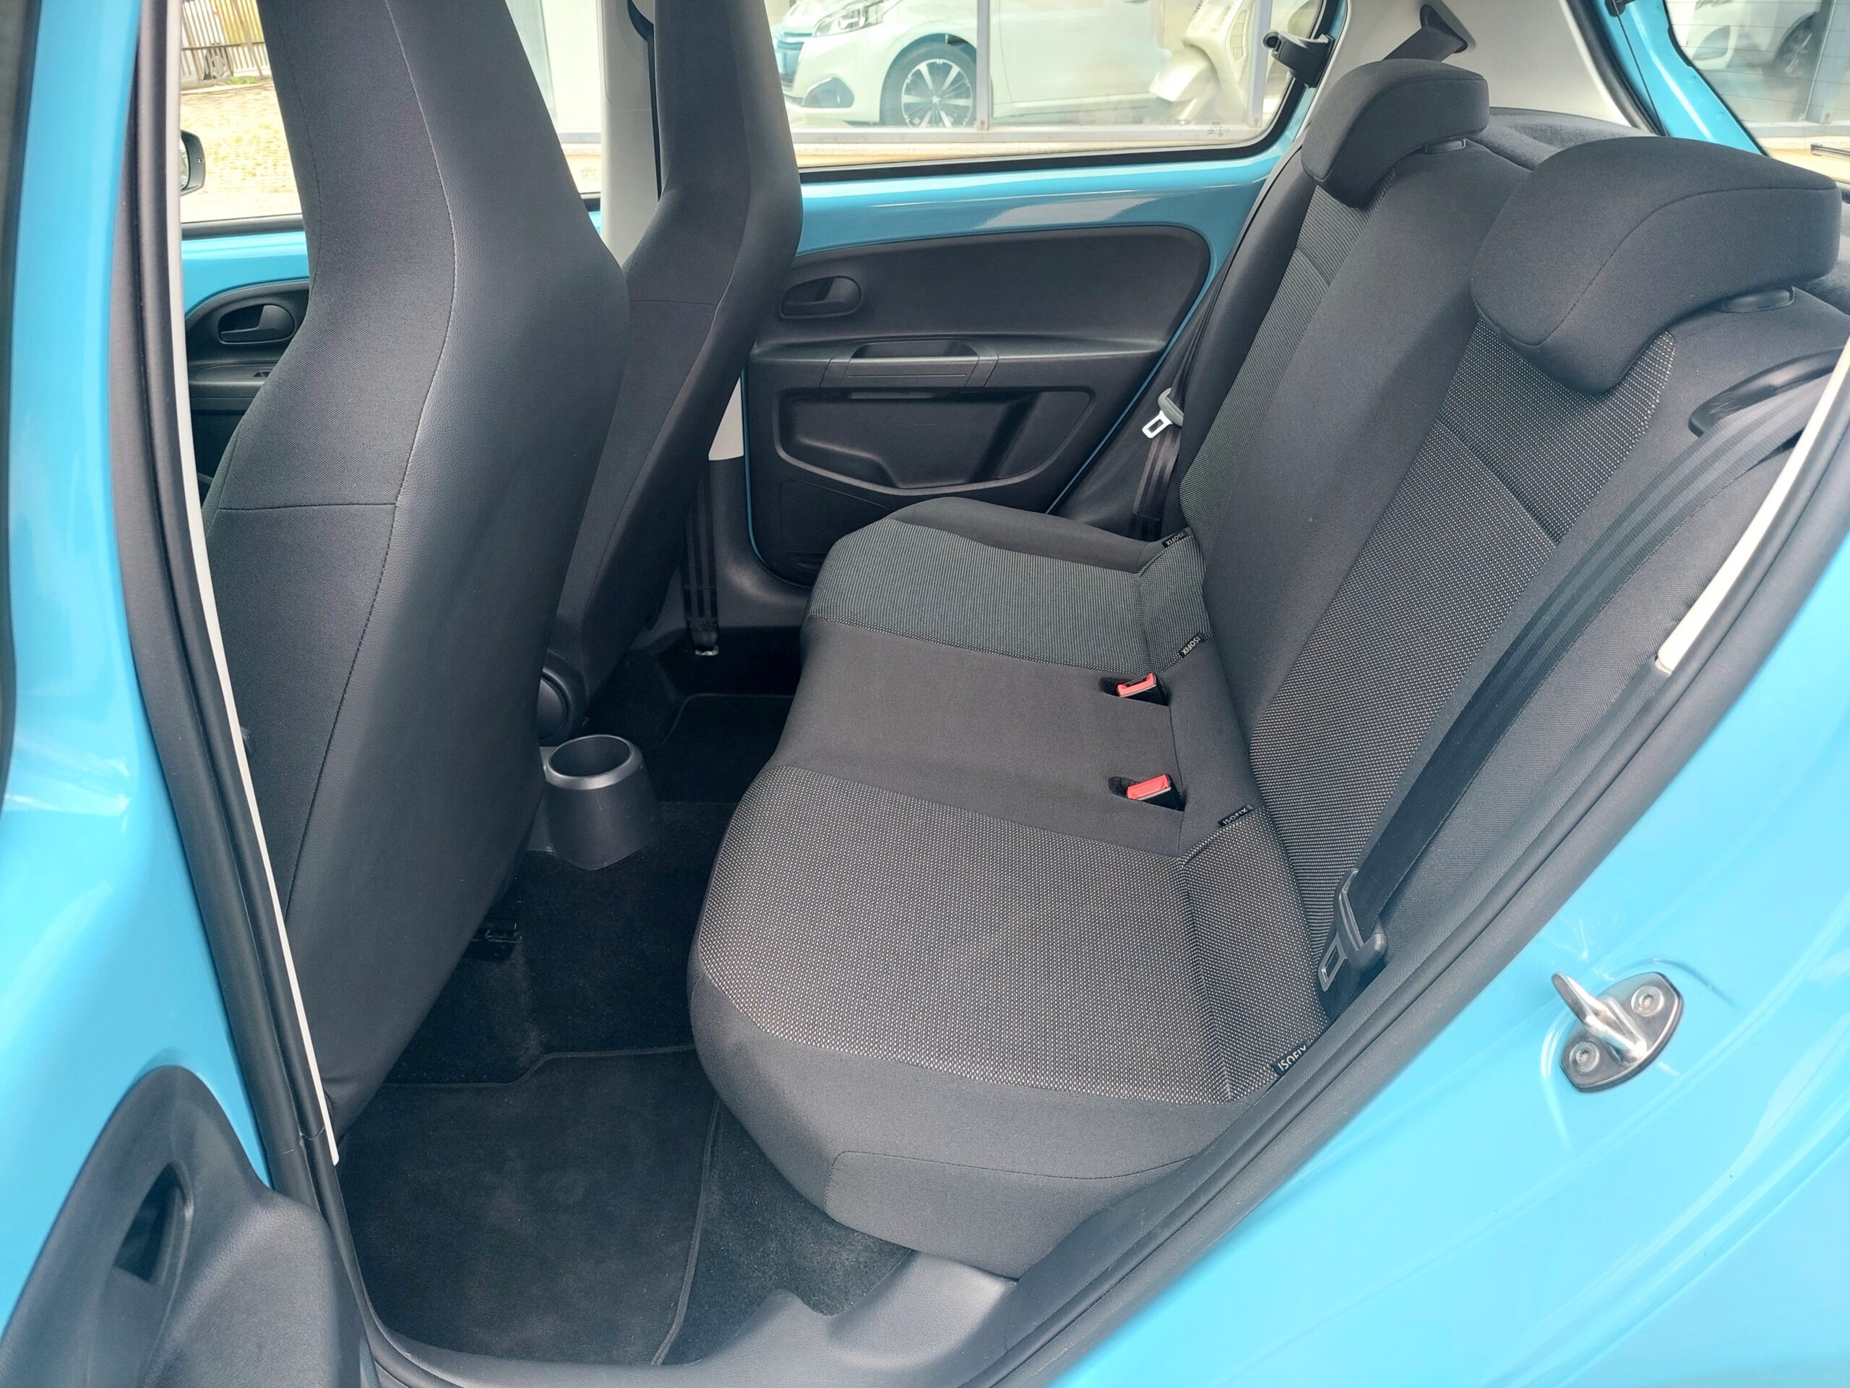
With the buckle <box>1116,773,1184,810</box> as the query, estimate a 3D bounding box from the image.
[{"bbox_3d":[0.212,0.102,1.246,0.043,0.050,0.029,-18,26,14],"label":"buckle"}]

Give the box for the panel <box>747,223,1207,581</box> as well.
[{"bbox_3d":[0.057,-0.380,1.838,0.615,0.510,0.085,1,29,4],"label":"panel"}]

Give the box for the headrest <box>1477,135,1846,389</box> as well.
[{"bbox_3d":[0.415,-0.263,0.797,0.141,0.129,0.215,10,29,-1],"label":"headrest"}]

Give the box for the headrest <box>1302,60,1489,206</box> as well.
[{"bbox_3d":[0.462,-0.568,1.347,0.141,0.129,0.215,10,29,-1],"label":"headrest"}]

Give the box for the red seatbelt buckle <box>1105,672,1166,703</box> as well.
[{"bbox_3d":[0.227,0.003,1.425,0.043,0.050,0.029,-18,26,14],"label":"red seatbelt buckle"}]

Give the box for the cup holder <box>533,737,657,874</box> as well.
[{"bbox_3d":[-0.352,0.103,1.416,0.130,0.098,0.128,1,29,4],"label":"cup holder"}]

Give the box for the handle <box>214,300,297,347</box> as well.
[{"bbox_3d":[-0.928,-0.516,1.859,0.117,0.060,0.045,1,29,4],"label":"handle"}]

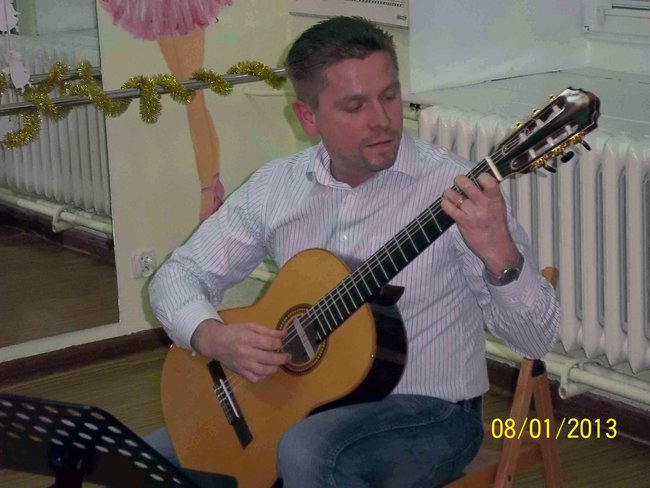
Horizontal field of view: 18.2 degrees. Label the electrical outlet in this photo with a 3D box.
[{"bbox_3d":[-0.559,0.064,6.290,0.062,0.074,0.038,-11,15,-33],"label":"electrical outlet"}]

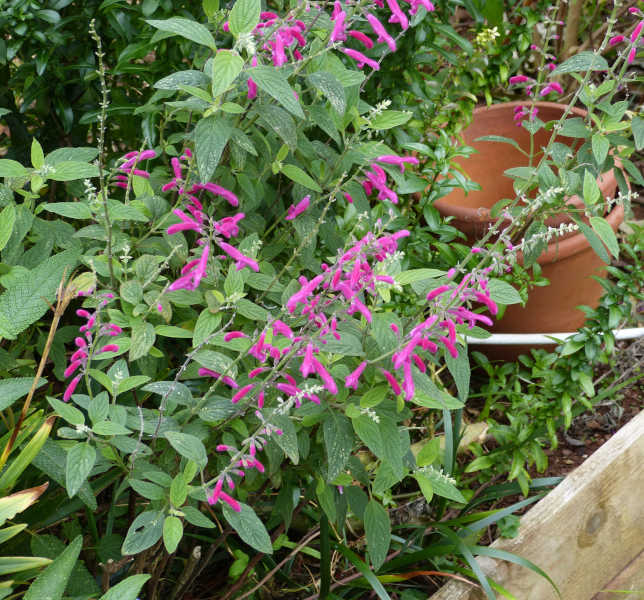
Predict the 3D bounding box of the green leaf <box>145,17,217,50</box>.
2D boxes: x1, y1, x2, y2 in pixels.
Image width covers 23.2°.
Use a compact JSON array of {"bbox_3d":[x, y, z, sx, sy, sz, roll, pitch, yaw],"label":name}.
[{"bbox_3d":[-0.140,-0.265,1.570,0.077,0.012,0.027,23,45,-6],"label":"green leaf"}]

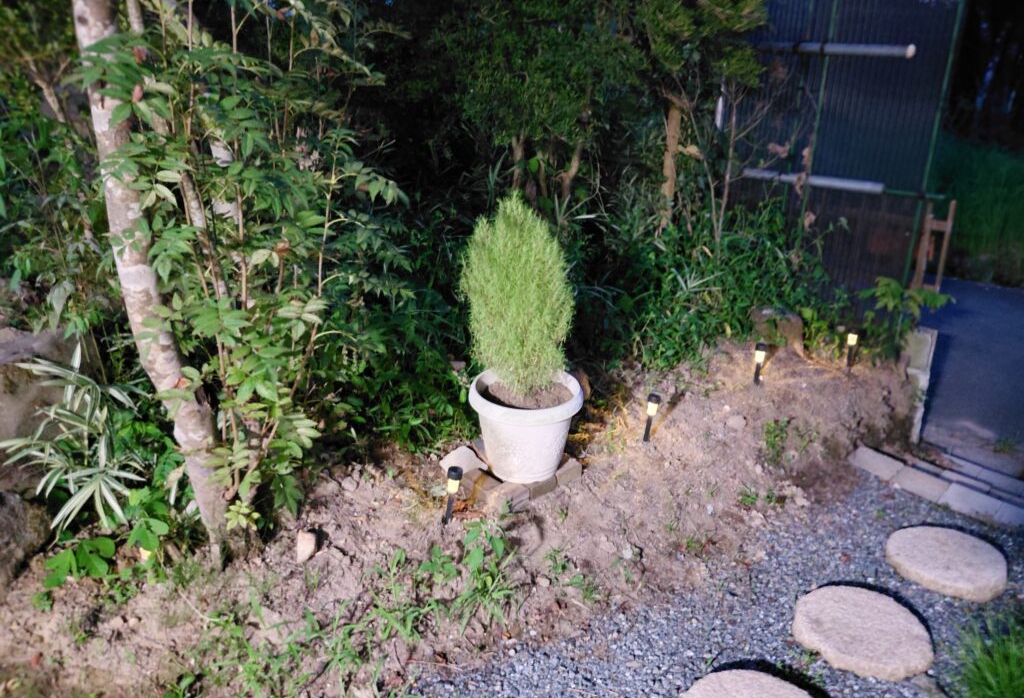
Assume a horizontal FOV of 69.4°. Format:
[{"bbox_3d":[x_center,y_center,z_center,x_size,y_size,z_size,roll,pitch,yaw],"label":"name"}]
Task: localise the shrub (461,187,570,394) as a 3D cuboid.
[{"bbox_3d":[0.012,-0.121,1.955,0.296,0.572,0.296,2,19,0],"label":"shrub"}]

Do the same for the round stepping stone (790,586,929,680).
[{"bbox_3d":[0.857,0.691,1.821,0.300,0.050,0.300,1,19,0],"label":"round stepping stone"}]

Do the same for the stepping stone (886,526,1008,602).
[{"bbox_3d":[1.233,0.604,2.104,0.294,0.050,0.294,2,19,0],"label":"stepping stone"}]

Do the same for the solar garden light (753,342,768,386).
[{"bbox_3d":[0.977,0.060,2.920,0.046,0.171,0.046,2,19,0],"label":"solar garden light"}]

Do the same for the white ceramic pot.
[{"bbox_3d":[0.037,0.222,2.073,0.318,0.232,0.318,1,19,0],"label":"white ceramic pot"}]

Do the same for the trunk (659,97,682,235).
[{"bbox_3d":[0.873,-1.012,4.100,0.090,0.740,0.090,2,19,0],"label":"trunk"}]

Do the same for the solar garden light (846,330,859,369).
[{"bbox_3d":[1.421,0.006,3.080,0.046,0.152,0.046,2,19,0],"label":"solar garden light"}]

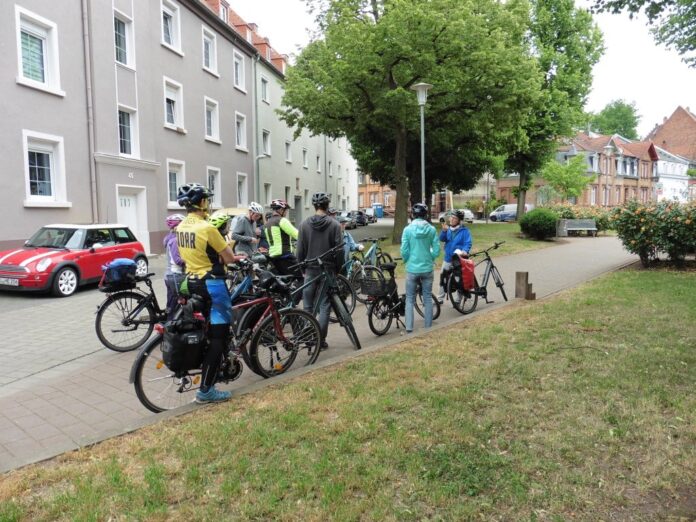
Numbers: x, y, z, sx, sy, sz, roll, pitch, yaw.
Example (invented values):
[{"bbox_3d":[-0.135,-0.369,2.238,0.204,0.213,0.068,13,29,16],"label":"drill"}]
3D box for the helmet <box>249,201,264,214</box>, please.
[{"bbox_3d":[-1.569,-0.912,8.300,0.280,0.180,0.210,32,18,19],"label":"helmet"}]

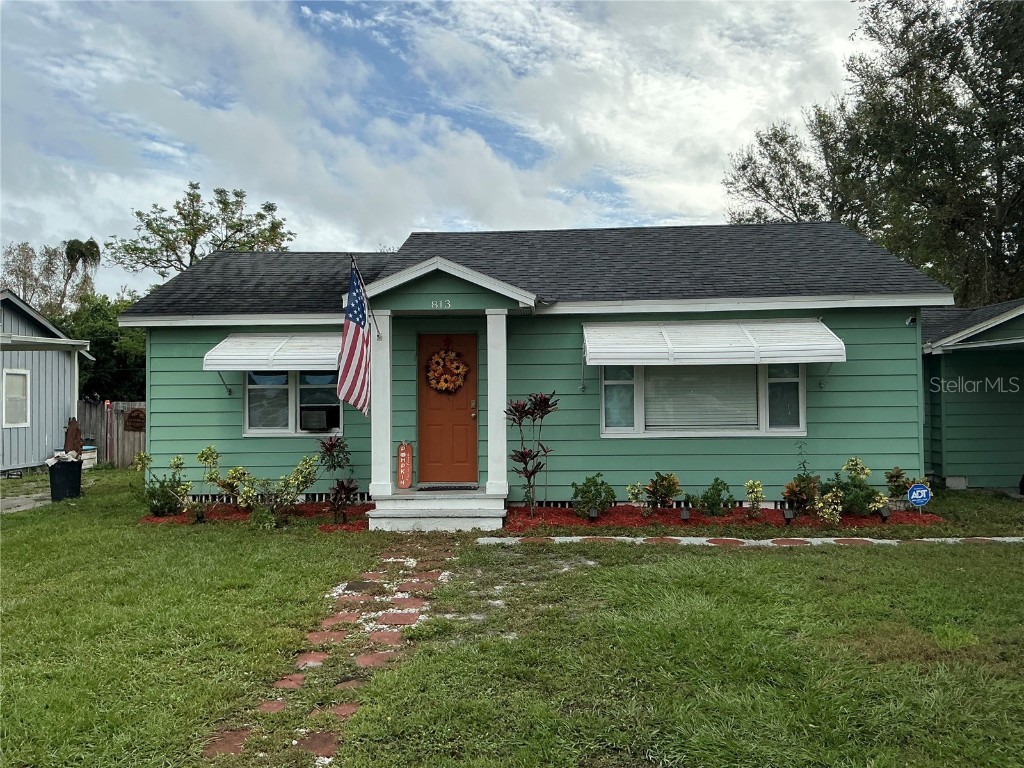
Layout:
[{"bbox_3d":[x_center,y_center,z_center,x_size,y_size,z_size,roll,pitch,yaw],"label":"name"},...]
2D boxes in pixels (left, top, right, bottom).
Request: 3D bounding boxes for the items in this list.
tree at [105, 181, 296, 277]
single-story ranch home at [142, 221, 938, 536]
[{"bbox_3d":[-9.800,-2.100,26.200,6.200,8.500,6.000,-1,-1,3],"label":"tree"},{"bbox_3d":[0.080,-0.500,14.400,11.500,4.650,9.700,-1,-1,3],"label":"single-story ranch home"}]

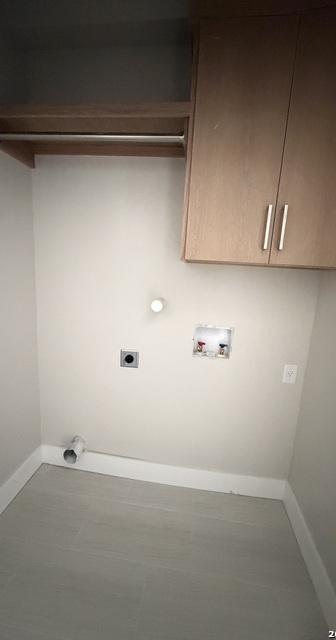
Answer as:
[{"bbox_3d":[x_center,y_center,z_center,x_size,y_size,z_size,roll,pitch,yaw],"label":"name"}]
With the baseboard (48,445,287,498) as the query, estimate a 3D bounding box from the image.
[{"bbox_3d":[-0.071,1.043,1.778,1.686,0.137,0.015,5,10,6],"label":"baseboard"}]

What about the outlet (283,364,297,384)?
[{"bbox_3d":[0.736,0.328,1.557,0.071,0.116,0.010,5,10,6],"label":"outlet"}]

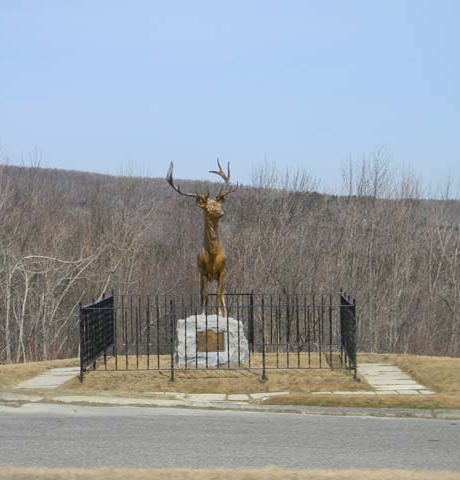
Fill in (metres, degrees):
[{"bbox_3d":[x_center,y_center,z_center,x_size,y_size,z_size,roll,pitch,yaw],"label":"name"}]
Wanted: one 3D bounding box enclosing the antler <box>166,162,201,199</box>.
[{"bbox_3d":[-0.755,-0.966,20.100,0.550,0.585,0.450,-1,0,-6],"label":"antler"}]

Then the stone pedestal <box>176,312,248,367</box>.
[{"bbox_3d":[-0.300,1.640,20.400,1.180,0.790,1.400,-1,0,2],"label":"stone pedestal"}]

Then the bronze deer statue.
[{"bbox_3d":[-0.460,-0.040,20.400,1.140,2.570,1.650,-1,0,1],"label":"bronze deer statue"}]

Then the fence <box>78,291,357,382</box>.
[{"bbox_3d":[-0.110,1.490,20.300,4.060,1.200,4.000,-1,0,2],"label":"fence"}]

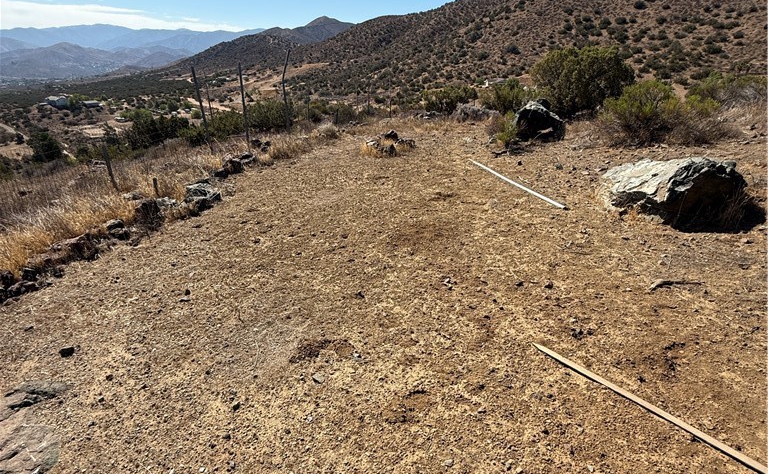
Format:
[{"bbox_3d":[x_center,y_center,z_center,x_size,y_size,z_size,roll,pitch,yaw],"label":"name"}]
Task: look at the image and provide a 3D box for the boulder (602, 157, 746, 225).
[{"bbox_3d":[2.847,-0.479,4.127,1.210,0.518,0.882,17,30,32],"label":"boulder"}]

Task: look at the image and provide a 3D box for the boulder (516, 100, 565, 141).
[{"bbox_3d":[2.711,-2.039,7.242,0.830,0.687,0.632,9,26,18],"label":"boulder"}]

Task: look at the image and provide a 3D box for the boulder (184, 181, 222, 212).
[{"bbox_3d":[-1.850,-0.418,4.250,0.366,0.265,0.308,-11,27,-22],"label":"boulder"}]

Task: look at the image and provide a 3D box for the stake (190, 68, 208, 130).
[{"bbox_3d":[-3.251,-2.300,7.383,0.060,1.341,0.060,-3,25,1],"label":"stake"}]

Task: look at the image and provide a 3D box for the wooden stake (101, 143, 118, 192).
[{"bbox_3d":[-3.292,-0.827,5.007,0.055,0.607,0.055,-1,25,1],"label":"wooden stake"}]

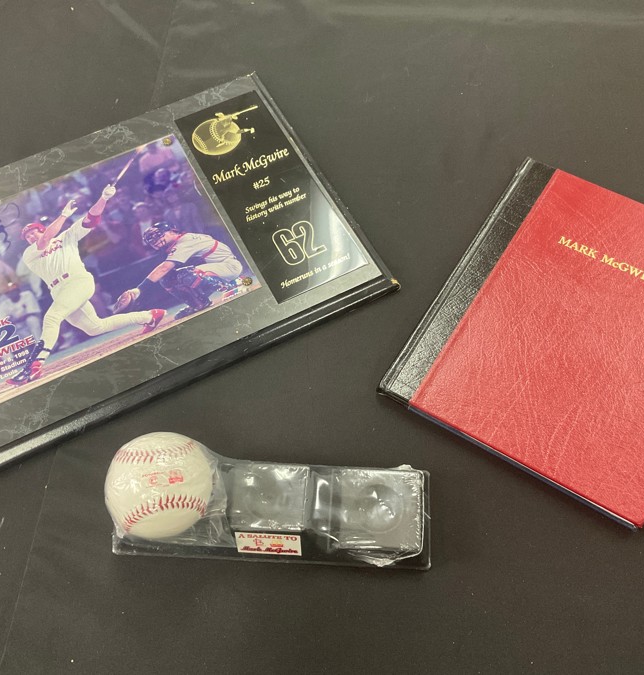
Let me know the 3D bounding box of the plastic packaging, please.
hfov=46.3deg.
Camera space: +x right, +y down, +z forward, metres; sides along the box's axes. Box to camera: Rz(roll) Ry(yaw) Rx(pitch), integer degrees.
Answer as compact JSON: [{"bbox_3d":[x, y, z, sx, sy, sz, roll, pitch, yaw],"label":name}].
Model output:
[{"bbox_3d":[-0.037,0.110,0.528,0.230,0.078,0.078,2,60,3],"label":"plastic packaging"}]

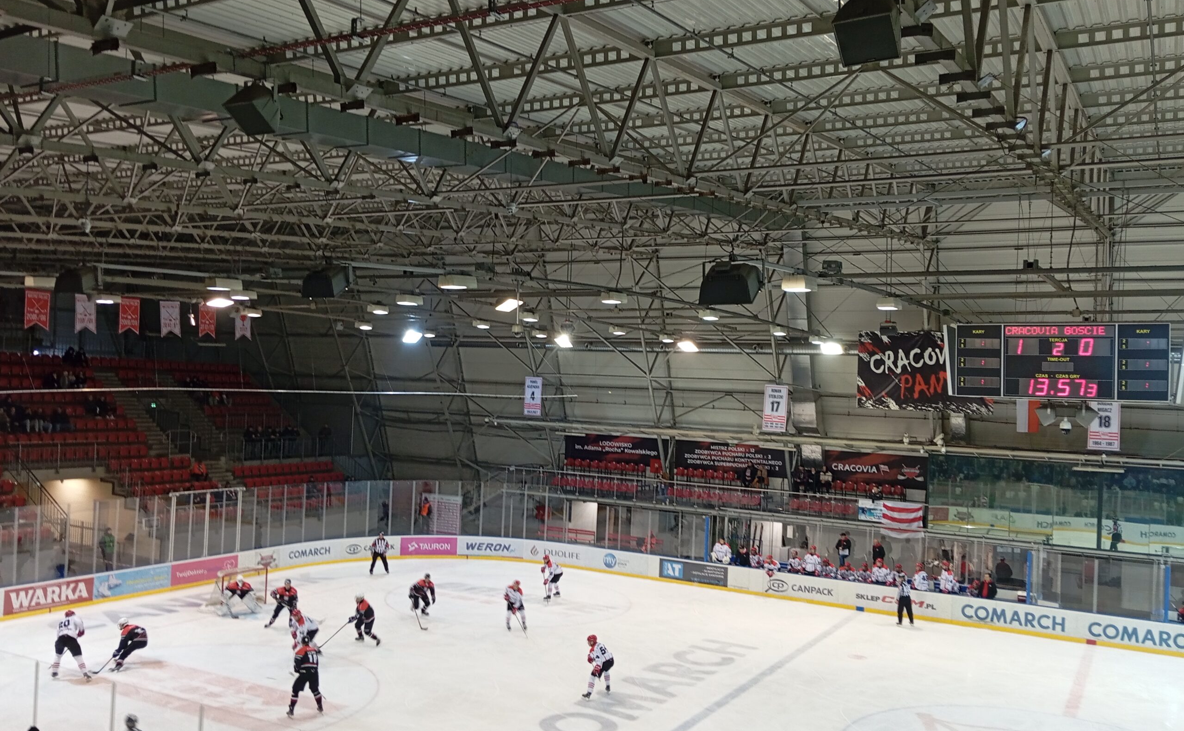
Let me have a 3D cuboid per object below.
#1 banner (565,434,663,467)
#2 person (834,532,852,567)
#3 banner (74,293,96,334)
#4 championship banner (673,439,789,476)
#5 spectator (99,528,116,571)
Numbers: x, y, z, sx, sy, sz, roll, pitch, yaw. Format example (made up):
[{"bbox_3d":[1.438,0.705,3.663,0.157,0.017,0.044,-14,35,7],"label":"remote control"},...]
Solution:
[{"bbox_3d":[1.122,4.296,47.924,5.670,1.400,0.050,1,-3,30],"label":"banner"},{"bbox_3d":[10.034,7.574,38.286,0.620,1.760,0.480,1,-3,35],"label":"person"},{"bbox_3d":[-20.421,-2.069,38.643,0.040,1.630,0.890,1,-3,30],"label":"banner"},{"bbox_3d":[6.462,4.393,44.888,5.730,1.400,0.050,1,-3,30],"label":"championship banner"},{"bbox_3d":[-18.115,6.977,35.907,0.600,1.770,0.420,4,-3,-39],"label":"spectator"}]

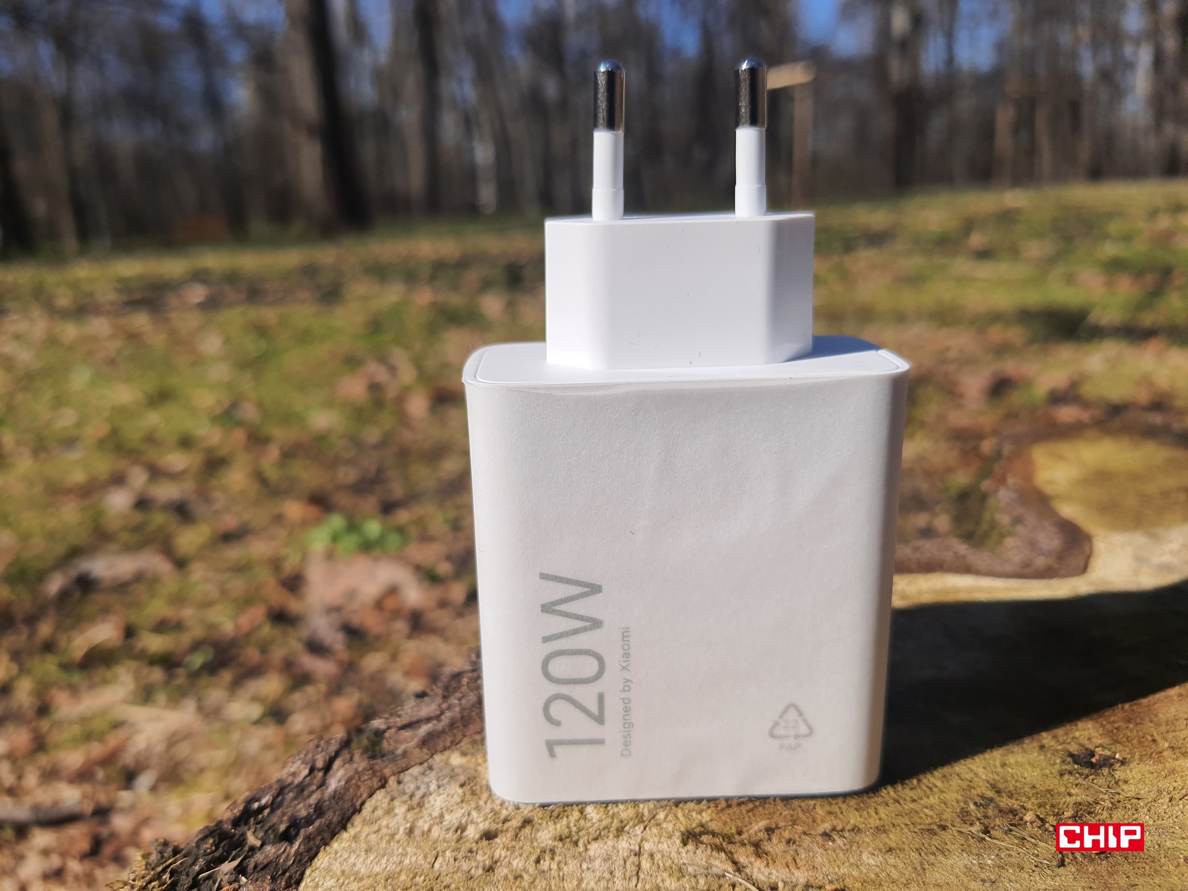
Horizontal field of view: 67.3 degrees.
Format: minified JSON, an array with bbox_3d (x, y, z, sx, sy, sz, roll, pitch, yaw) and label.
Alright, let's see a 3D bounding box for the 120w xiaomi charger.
[{"bbox_3d":[0.011,-0.002,0.123,0.055,0.095,0.031,-2,16,-1],"label":"120w xiaomi charger"}]

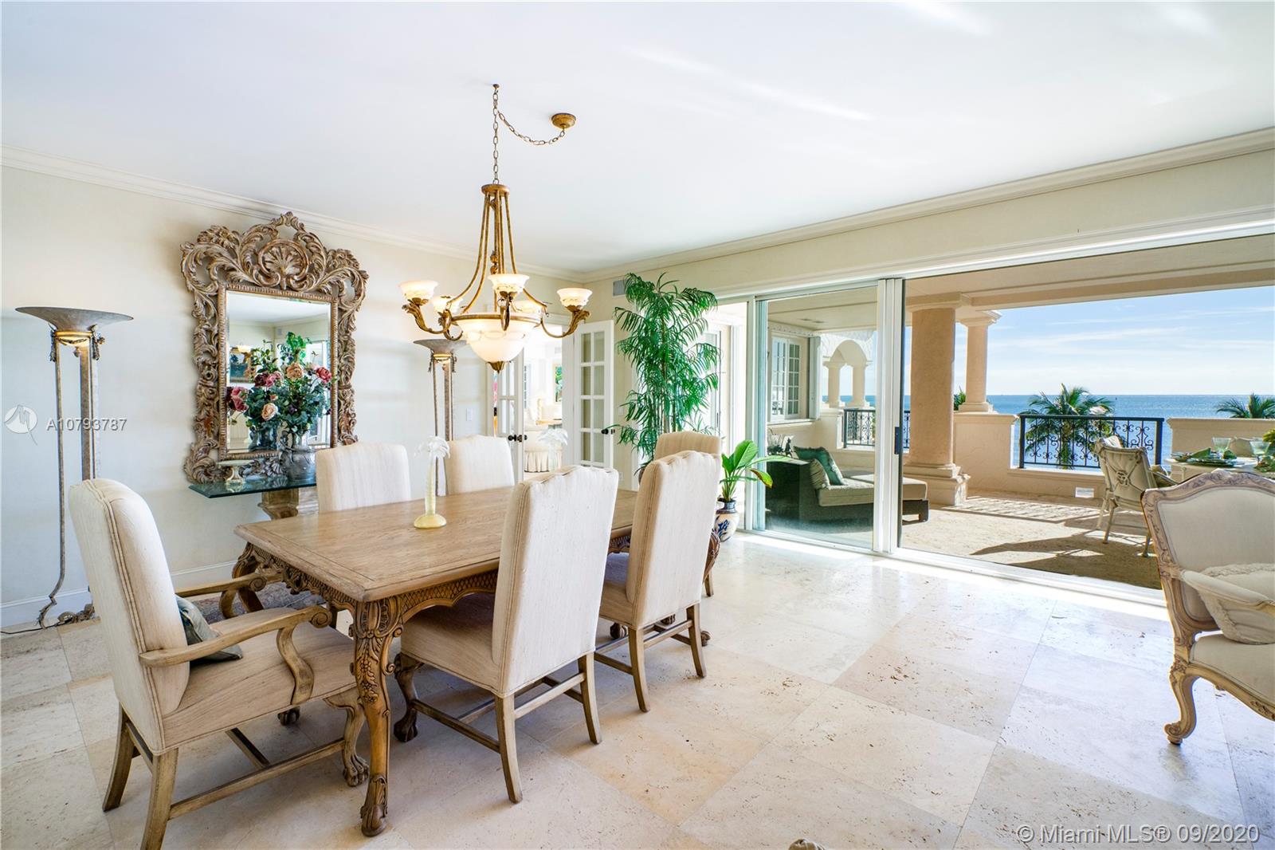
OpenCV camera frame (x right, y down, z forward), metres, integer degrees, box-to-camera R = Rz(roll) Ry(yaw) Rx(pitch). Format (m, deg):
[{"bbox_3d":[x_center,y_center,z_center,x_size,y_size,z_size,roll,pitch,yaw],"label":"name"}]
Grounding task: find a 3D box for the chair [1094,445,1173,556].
[{"bbox_3d":[4.637,0.667,4.791,0.640,0.950,0.600,0,3,-1],"label":"chair"}]

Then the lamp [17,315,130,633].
[{"bbox_3d":[-3.376,0.259,3.209,0.470,1.890,0.470,2,4,40],"label":"lamp"}]

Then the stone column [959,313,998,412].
[{"bbox_3d":[5.151,-0.948,8.030,0.440,1.500,0.440,2,4,40],"label":"stone column"}]

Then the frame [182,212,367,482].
[{"bbox_3d":[-2.714,-0.646,4.128,0.130,2.000,1.250,2,4,40],"label":"frame"}]

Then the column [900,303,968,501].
[{"bbox_3d":[4.112,-0.328,7.324,0.710,2.680,0.710,2,4,40],"label":"column"}]

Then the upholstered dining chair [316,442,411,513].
[{"bbox_3d":[-1.335,0.642,2.831,0.670,1.080,0.530,3,4,41],"label":"upholstered dining chair"}]

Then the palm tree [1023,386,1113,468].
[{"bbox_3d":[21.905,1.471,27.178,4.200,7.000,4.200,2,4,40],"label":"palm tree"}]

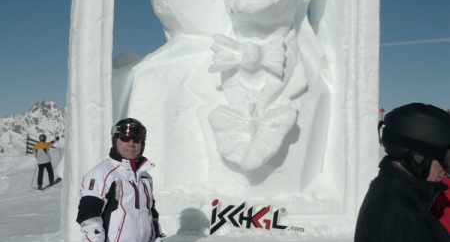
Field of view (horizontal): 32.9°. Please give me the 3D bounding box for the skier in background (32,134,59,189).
[{"bbox_3d":[-5.630,1.290,24.000,0.800,1.730,0.500,0,-1,9],"label":"skier in background"}]

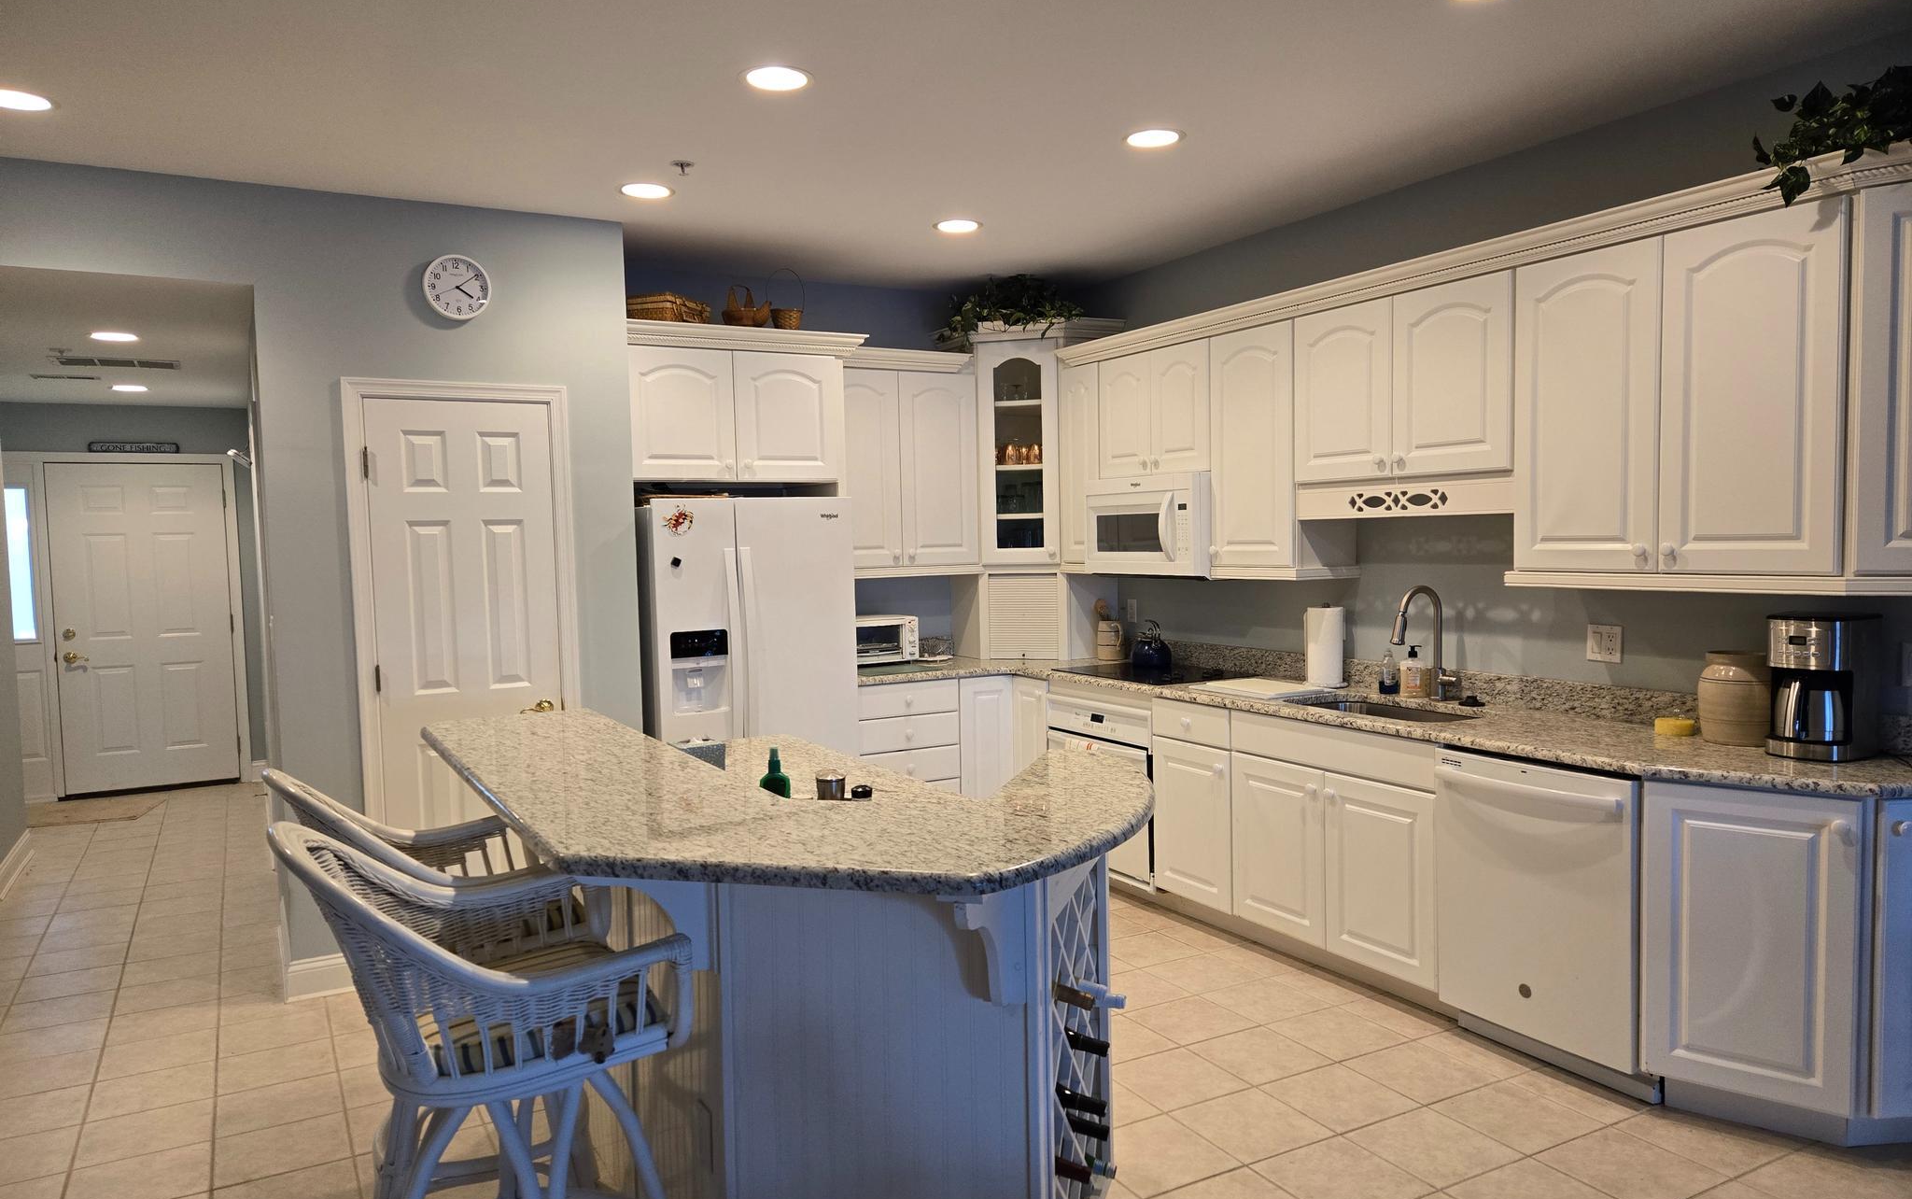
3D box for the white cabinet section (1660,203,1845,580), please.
[{"bbox_3d":[2.019,-0.516,3.233,0.025,0.900,0.444,-3,3,-29],"label":"white cabinet section"}]

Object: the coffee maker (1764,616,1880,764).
[{"bbox_3d":[2.254,0.226,3.302,0.230,0.360,0.185,-3,3,-30],"label":"coffee maker"}]

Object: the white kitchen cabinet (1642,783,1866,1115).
[{"bbox_3d":[1.932,0.838,3.095,0.445,0.755,0.025,1,4,38],"label":"white kitchen cabinet"}]

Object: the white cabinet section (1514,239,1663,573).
[{"bbox_3d":[1.831,-0.537,3.685,0.025,0.918,0.450,-3,3,-30],"label":"white cabinet section"}]

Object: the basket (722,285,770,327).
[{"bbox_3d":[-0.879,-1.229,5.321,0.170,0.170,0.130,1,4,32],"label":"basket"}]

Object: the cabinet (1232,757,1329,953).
[{"bbox_3d":[1.358,0.838,4.493,0.580,0.594,0.439,-3,3,-29],"label":"cabinet"}]

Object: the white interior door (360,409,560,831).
[{"bbox_3d":[-1.742,0.309,4.569,0.612,2.030,0.040,-3,3,-29],"label":"white interior door"}]

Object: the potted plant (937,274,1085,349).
[{"bbox_3d":[0.268,-1.397,6.170,0.670,0.340,0.450,0,3,16],"label":"potted plant"}]

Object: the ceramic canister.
[{"bbox_3d":[2.146,0.265,3.458,0.210,0.242,0.210,-3,3,-29],"label":"ceramic canister"}]

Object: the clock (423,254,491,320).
[{"bbox_3d":[-1.753,-1.098,4.467,0.228,0.228,0.040,-3,3,-29],"label":"clock"}]

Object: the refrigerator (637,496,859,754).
[{"bbox_3d":[-0.961,0.433,5.381,0.833,1.687,0.850,-3,3,-30],"label":"refrigerator"}]

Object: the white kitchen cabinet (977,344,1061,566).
[{"bbox_3d":[0.361,-0.700,6.242,0.410,1.045,0.450,0,3,16],"label":"white kitchen cabinet"}]

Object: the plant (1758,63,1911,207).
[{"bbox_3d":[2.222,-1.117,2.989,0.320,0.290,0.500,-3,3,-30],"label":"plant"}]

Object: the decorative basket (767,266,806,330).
[{"bbox_3d":[-0.718,-1.262,5.382,0.165,0.275,0.160,-1,3,-7],"label":"decorative basket"}]

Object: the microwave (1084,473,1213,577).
[{"bbox_3d":[0.932,-0.308,5.439,0.420,0.425,0.755,-3,3,-29],"label":"microwave"}]

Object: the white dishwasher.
[{"bbox_3d":[1.848,0.856,3.713,0.610,0.821,0.616,-3,3,-30],"label":"white dishwasher"}]

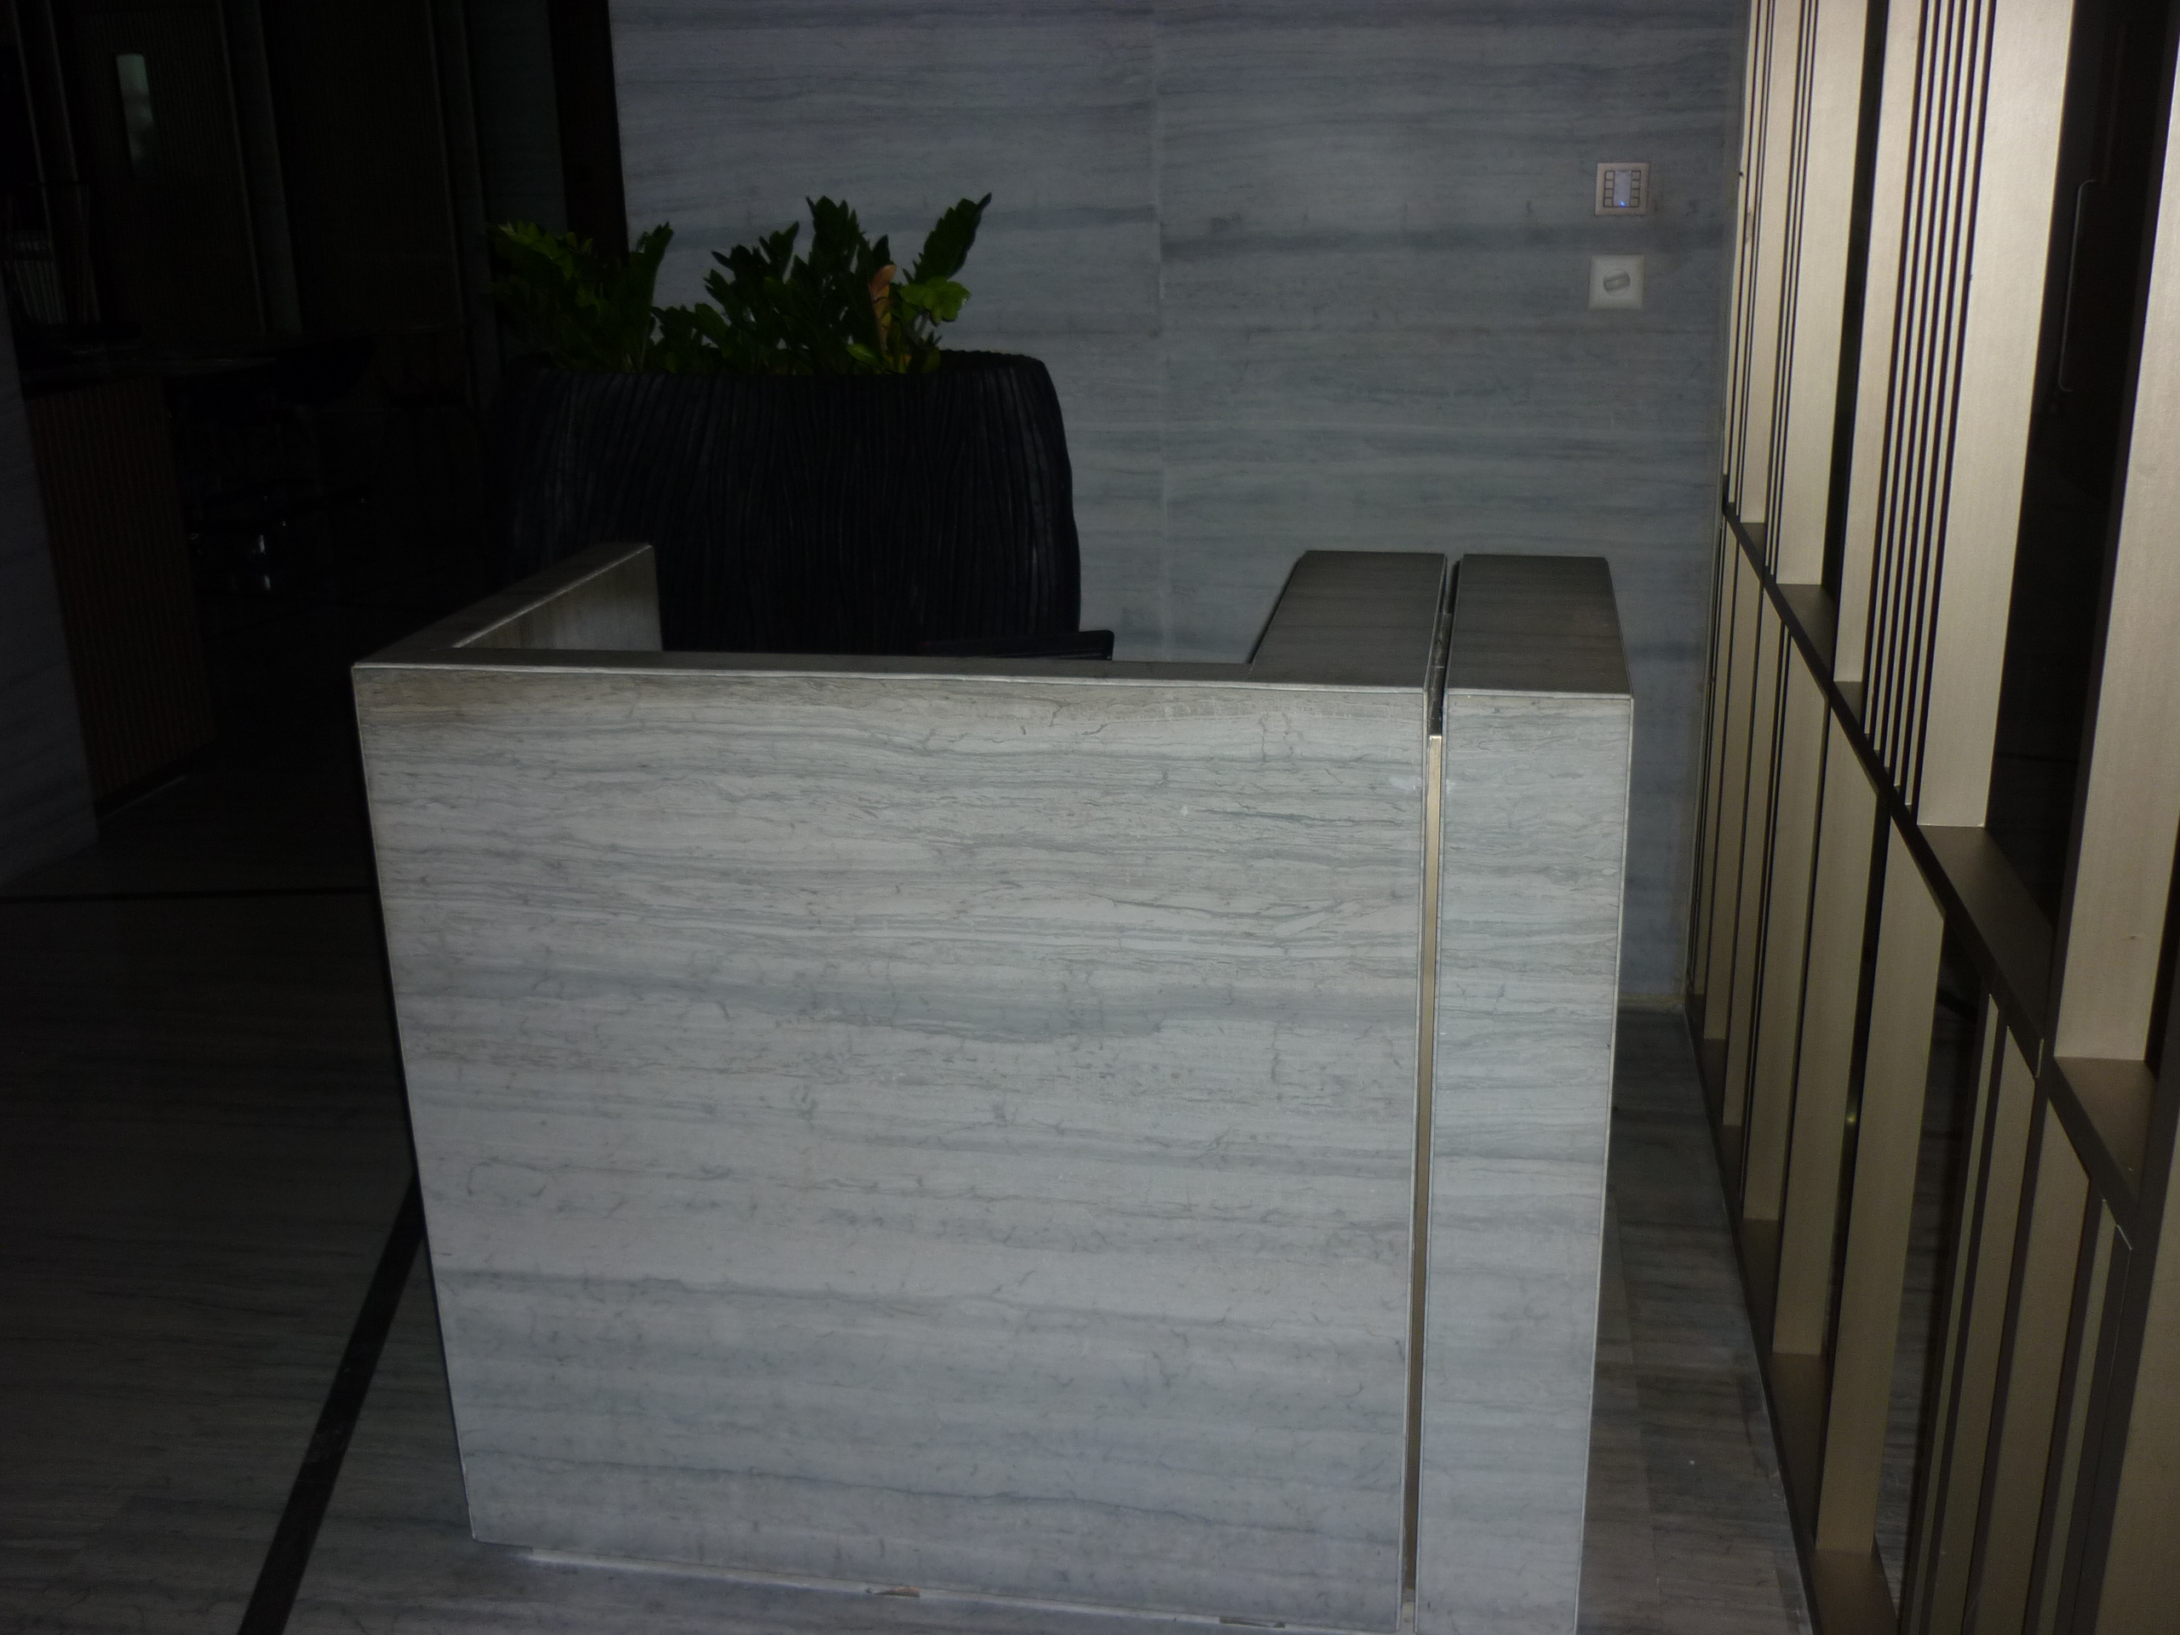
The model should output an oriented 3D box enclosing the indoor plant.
[{"bbox_3d":[-0.509,-0.262,3.519,1.020,1.510,0.580,2,18,11],"label":"indoor plant"}]

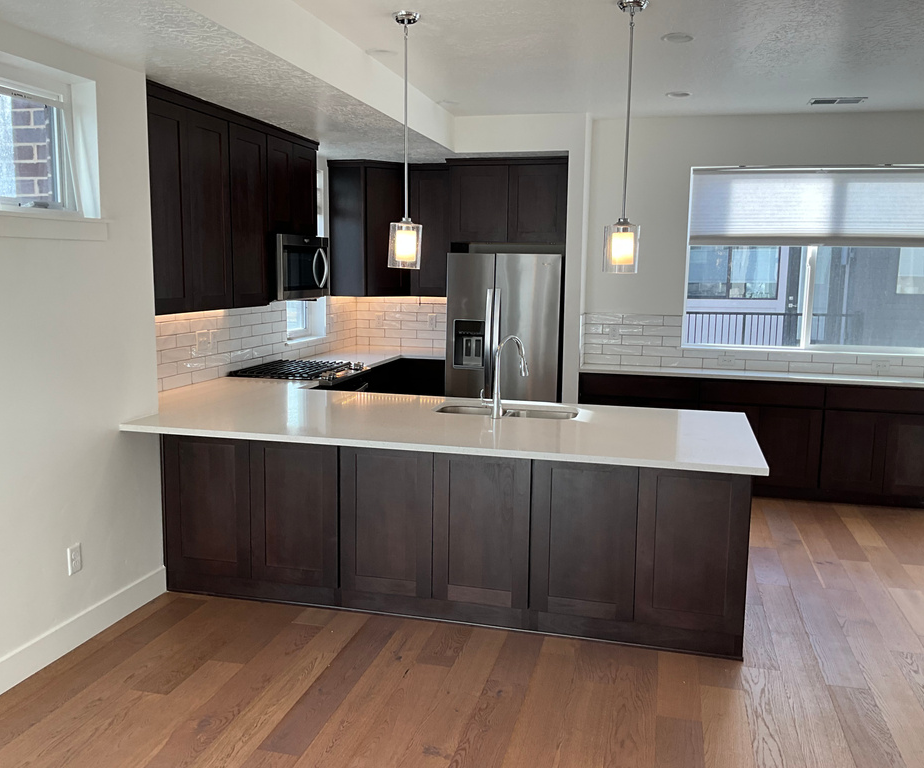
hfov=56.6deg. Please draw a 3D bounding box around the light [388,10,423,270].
[{"bbox_3d":[-0.260,-1.105,3.952,0.152,1.138,0.152,1,7,0],"label":"light"}]

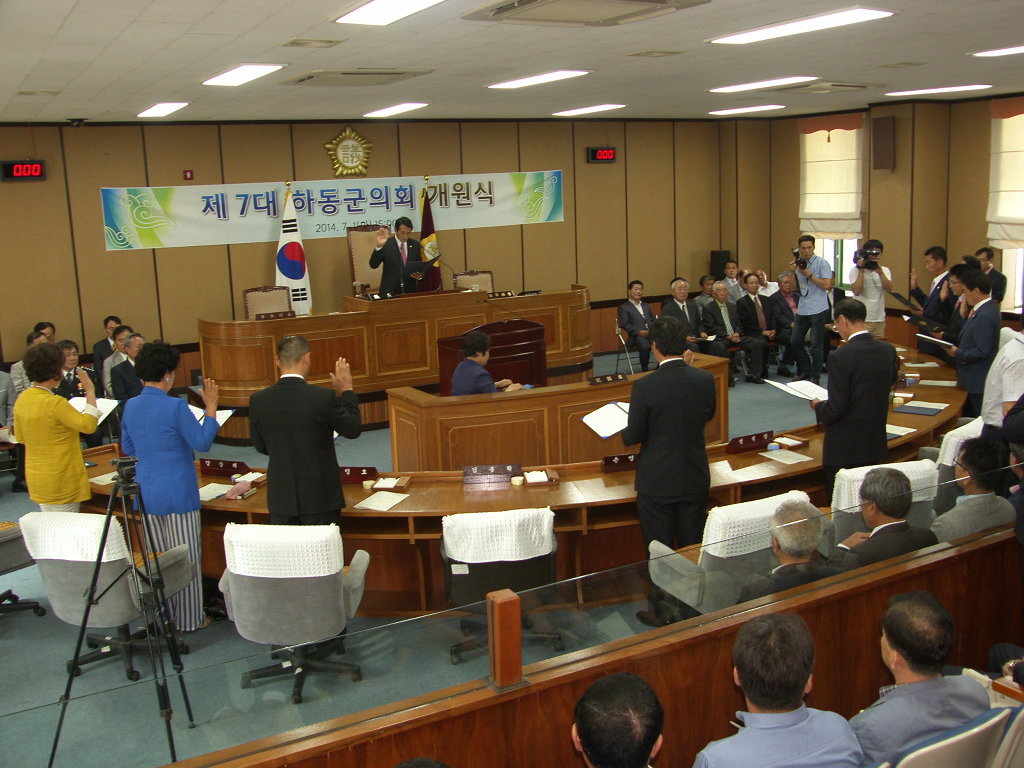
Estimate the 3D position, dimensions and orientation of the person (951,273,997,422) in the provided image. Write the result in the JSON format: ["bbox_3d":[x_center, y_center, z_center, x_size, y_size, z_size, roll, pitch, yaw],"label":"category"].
[{"bbox_3d":[3.484,0.023,7.800,0.480,1.720,0.500,-1,11,7],"label":"person"}]

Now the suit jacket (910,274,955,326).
[{"bbox_3d":[4.086,-0.709,9.990,0.400,0.720,0.470,-5,11,-12],"label":"suit jacket"}]

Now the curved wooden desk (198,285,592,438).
[{"bbox_3d":[-1.034,-0.317,11.347,4.420,1.390,0.850,-8,12,-27],"label":"curved wooden desk"}]

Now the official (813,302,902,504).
[{"bbox_3d":[1.978,0.348,6.005,0.530,1.690,0.460,-9,12,-32],"label":"official"}]

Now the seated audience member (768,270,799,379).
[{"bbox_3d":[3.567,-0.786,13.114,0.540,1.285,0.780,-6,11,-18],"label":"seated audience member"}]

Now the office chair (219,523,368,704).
[{"bbox_3d":[-1.064,1.046,5.179,0.630,0.885,0.650,-2,10,3],"label":"office chair"}]

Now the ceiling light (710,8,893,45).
[{"bbox_3d":[1.676,-2.113,6.099,0.290,0.060,1.240,-8,12,-28],"label":"ceiling light"}]

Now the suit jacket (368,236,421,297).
[{"bbox_3d":[-1.300,-1.310,11.769,0.600,0.750,0.360,-7,12,-23],"label":"suit jacket"}]

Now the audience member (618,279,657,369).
[{"bbox_3d":[1.518,-0.554,11.988,0.500,1.272,0.700,-6,12,-20],"label":"audience member"}]

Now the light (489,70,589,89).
[{"bbox_3d":[0.201,-2.563,8.698,0.290,0.060,1.240,-8,12,-28],"label":"light"}]

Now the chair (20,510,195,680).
[{"bbox_3d":[-2.086,1.040,5.463,0.650,0.890,0.660,1,11,18],"label":"chair"}]

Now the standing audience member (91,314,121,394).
[{"bbox_3d":[-3.923,-0.058,10.492,0.650,1.284,0.480,6,13,35],"label":"standing audience member"}]

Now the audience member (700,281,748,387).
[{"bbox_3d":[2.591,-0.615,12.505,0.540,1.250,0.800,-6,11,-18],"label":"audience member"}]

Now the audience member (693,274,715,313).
[{"bbox_3d":[2.563,-0.795,13.261,0.480,1.190,0.680,-7,12,-23],"label":"audience member"}]

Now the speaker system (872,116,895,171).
[{"bbox_3d":[4.539,-2.950,12.650,0.140,0.600,0.320,-8,12,-28],"label":"speaker system"}]

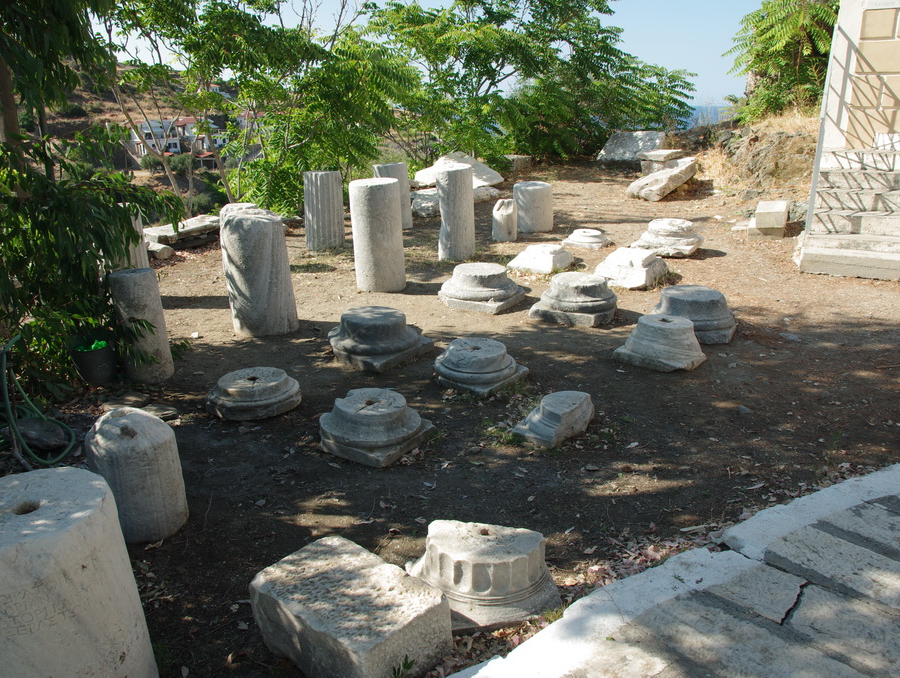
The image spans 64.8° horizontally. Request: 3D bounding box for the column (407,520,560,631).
[{"bbox_3d":[0.129,0.847,2.594,0.530,0.240,0.340,3,19,15],"label":"column"}]

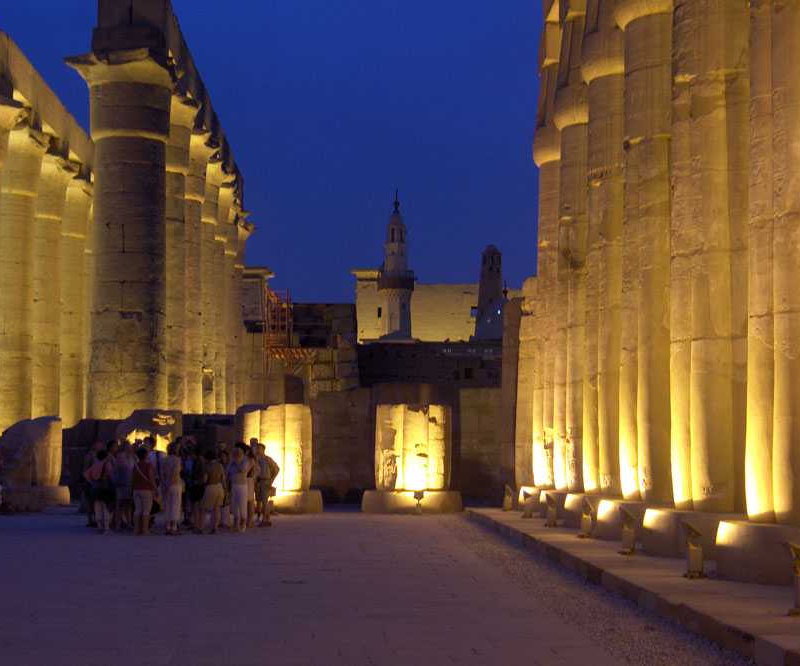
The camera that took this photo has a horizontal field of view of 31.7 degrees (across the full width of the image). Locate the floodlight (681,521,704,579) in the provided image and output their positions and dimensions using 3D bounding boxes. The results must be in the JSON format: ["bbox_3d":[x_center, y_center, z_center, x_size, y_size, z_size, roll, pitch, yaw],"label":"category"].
[{"bbox_3d":[3.052,2.246,14.681,0.230,0.600,0.250,0,-5,-2],"label":"floodlight"}]

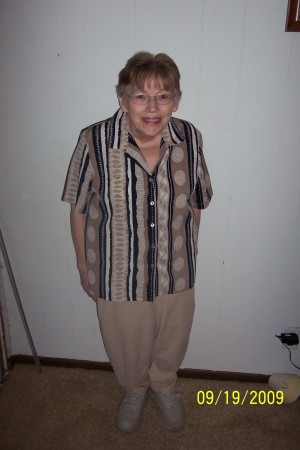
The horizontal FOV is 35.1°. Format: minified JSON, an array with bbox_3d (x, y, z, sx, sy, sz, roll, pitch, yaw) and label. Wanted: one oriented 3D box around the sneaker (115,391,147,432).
[{"bbox_3d":[-0.058,0.772,2.087,0.105,0.105,0.260,6,23,12],"label":"sneaker"}]

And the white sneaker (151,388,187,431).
[{"bbox_3d":[0.068,0.773,2.088,0.105,0.105,0.260,-5,23,-15],"label":"white sneaker"}]

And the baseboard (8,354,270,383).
[{"bbox_3d":[-0.037,0.701,2.320,1.360,0.055,0.015,3,22,5],"label":"baseboard"}]

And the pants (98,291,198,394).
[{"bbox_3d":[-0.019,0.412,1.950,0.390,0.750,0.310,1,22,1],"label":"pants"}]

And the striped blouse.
[{"bbox_3d":[-0.050,-0.073,1.735,0.550,0.700,0.320,1,22,1],"label":"striped blouse"}]

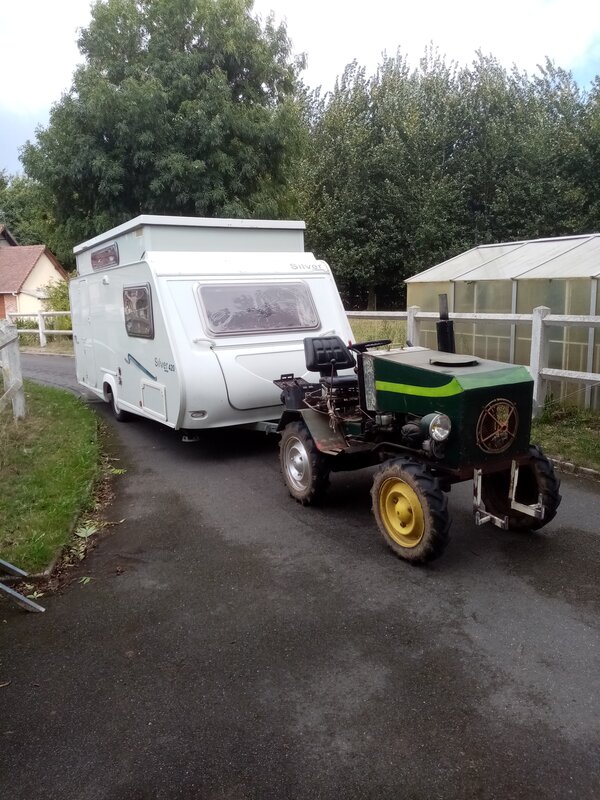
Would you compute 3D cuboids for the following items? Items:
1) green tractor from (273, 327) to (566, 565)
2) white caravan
[{"bbox_3d":[0.653,0.087,4.205,1.060,1.400,2.220,-6,11,-29],"label":"green tractor"},{"bbox_3d":[-1.346,-0.905,7.643,2.000,2.368,4.780,-8,11,-30],"label":"white caravan"}]

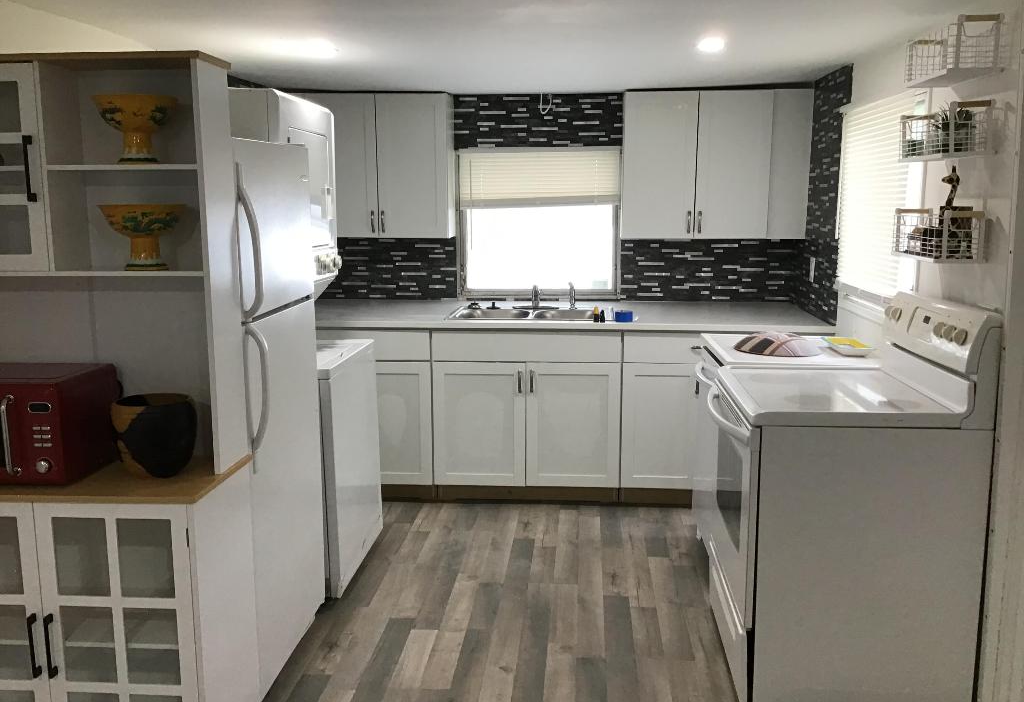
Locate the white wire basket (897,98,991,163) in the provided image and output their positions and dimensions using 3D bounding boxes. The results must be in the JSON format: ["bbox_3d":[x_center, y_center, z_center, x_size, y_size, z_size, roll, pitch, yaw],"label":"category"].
[{"bbox_3d":[1.353,-0.685,2.880,0.140,0.156,0.400,1,10,4],"label":"white wire basket"}]

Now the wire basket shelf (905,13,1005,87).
[{"bbox_3d":[1.348,-0.912,2.817,0.145,0.158,0.390,1,10,4],"label":"wire basket shelf"}]

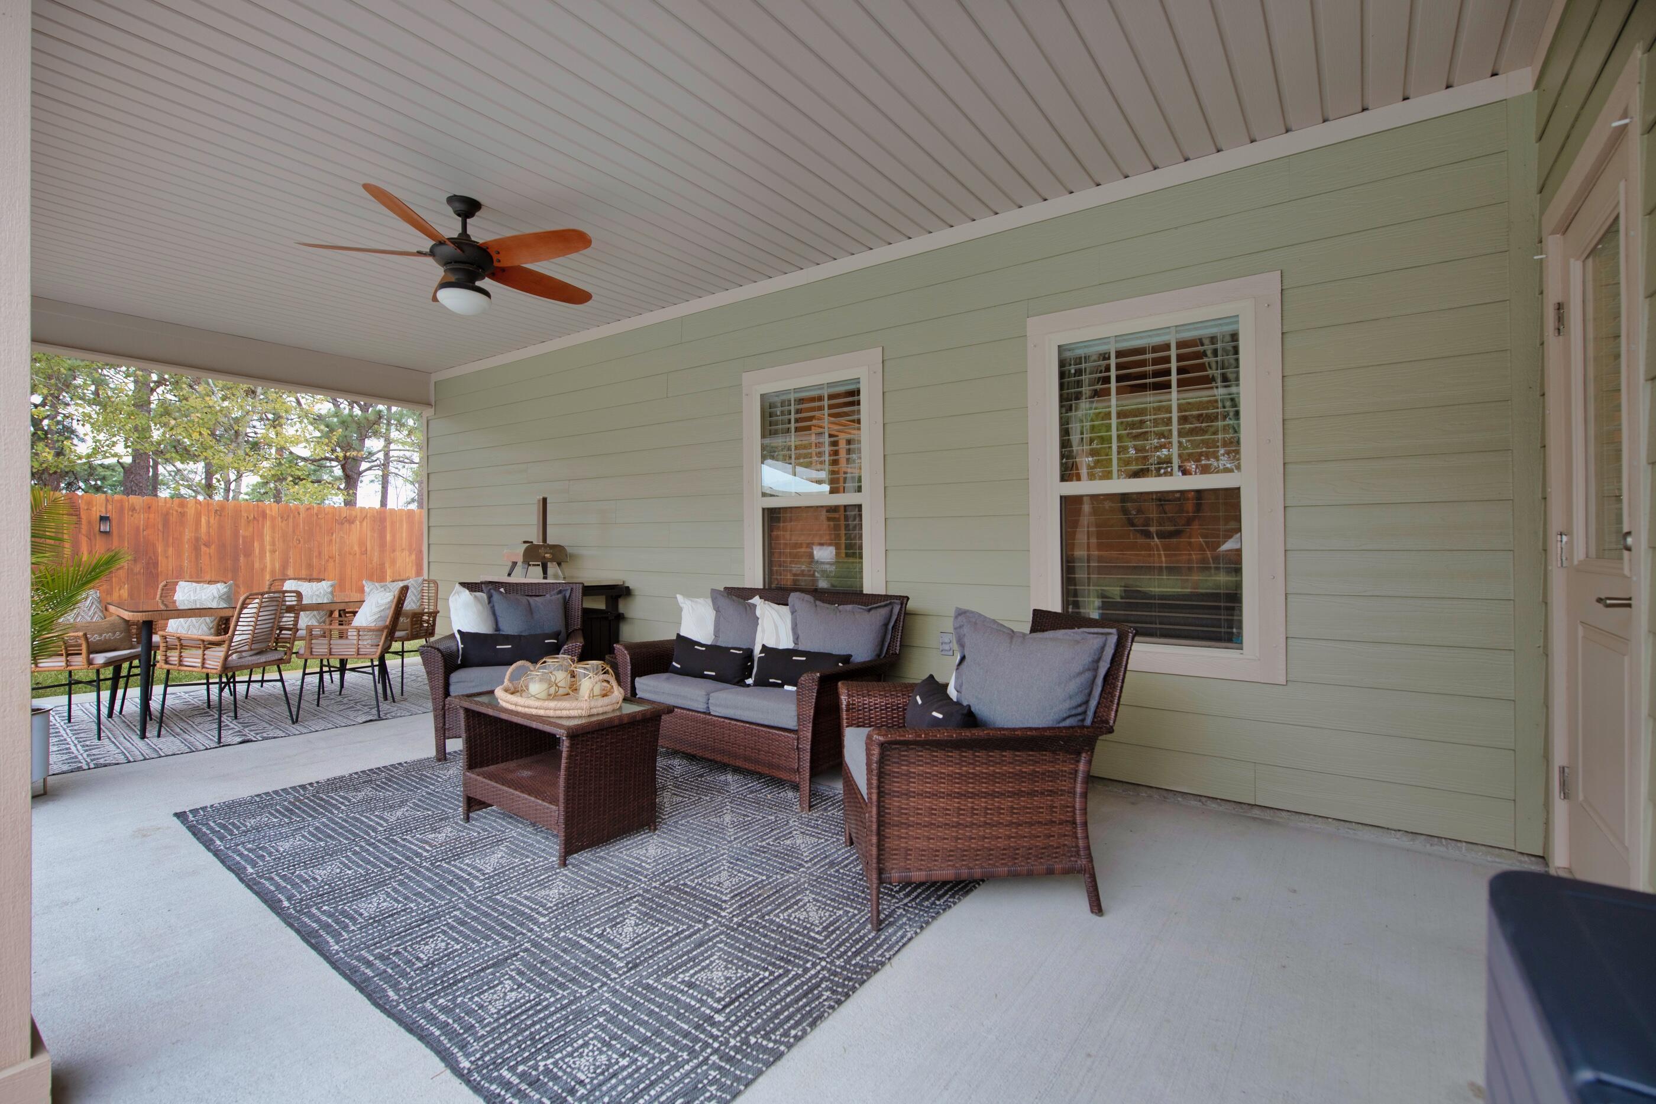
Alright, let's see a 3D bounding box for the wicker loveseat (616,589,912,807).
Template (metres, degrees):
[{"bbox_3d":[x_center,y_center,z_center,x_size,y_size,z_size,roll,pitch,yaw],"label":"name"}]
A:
[{"bbox_3d":[-0.378,0.666,3.840,1.420,0.870,0.830,0,1,36],"label":"wicker loveseat"}]

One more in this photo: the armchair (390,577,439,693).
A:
[{"bbox_3d":[-3.463,0.661,5.800,0.580,0.840,0.580,0,1,1],"label":"armchair"}]

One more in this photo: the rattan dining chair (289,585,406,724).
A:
[{"bbox_3d":[-3.235,0.672,5.010,0.575,0.840,0.580,0,1,-18],"label":"rattan dining chair"}]

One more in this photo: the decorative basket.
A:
[{"bbox_3d":[-1.101,0.535,2.998,0.520,0.170,0.520,0,1,0],"label":"decorative basket"}]

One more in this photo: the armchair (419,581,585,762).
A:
[{"bbox_3d":[-1.851,0.660,4.377,0.820,0.875,0.840,0,1,-7],"label":"armchair"}]

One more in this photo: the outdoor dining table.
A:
[{"bbox_3d":[-3.947,0.715,5.106,0.870,0.755,1.380,0,1,37],"label":"outdoor dining table"}]

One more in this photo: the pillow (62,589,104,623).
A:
[{"bbox_3d":[-4.619,0.434,4.506,0.150,0.420,0.430,-14,2,-5],"label":"pillow"}]

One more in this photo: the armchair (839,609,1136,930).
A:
[{"bbox_3d":[0.502,0.679,2.529,0.840,0.875,0.820,0,1,-8],"label":"armchair"}]

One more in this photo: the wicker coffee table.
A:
[{"bbox_3d":[-1.097,0.868,2.982,0.880,0.495,0.460,0,1,38],"label":"wicker coffee table"}]

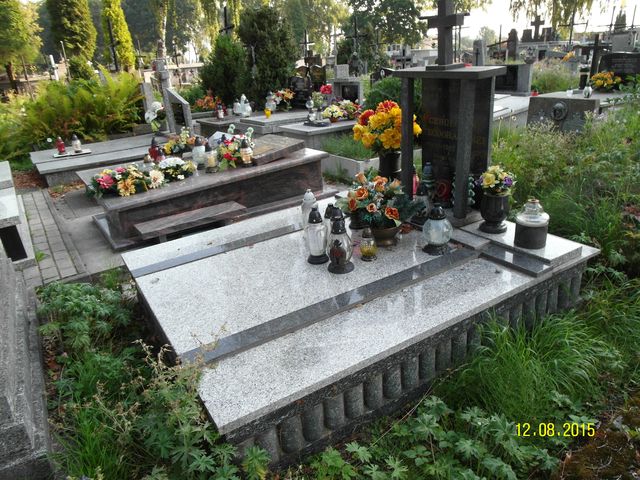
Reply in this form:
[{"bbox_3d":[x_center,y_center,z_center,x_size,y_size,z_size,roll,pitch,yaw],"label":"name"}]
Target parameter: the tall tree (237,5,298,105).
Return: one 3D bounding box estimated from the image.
[{"bbox_3d":[-1.219,-4.107,10.300,1.380,2.450,1.350,-6,22,-4],"label":"tall tree"}]

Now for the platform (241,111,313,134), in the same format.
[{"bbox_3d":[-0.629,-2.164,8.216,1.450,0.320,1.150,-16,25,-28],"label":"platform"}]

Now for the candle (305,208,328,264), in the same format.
[{"bbox_3d":[-0.023,-0.033,2.525,0.130,0.326,0.130,-4,22,0],"label":"candle"}]

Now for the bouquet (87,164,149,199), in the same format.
[{"bbox_3d":[-1.672,-0.492,3.667,0.520,0.190,0.320,-18,26,-30],"label":"bouquet"}]

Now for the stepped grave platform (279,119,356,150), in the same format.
[{"bbox_3d":[0.420,-1.590,6.618,1.887,0.367,0.836,-17,25,-28],"label":"stepped grave platform"}]

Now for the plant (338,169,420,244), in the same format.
[{"bbox_3d":[0.341,-0.198,2.506,0.470,0.380,0.400,-4,23,0],"label":"plant"}]

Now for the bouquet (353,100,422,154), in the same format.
[{"bbox_3d":[0.481,-0.819,3.182,0.490,0.367,0.449,0,23,9],"label":"bouquet"}]

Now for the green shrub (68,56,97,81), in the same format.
[{"bbox_3d":[-6.840,-4.492,12.931,0.867,1.785,0.867,-14,24,-23],"label":"green shrub"}]

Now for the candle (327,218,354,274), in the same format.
[{"bbox_3d":[0.102,0.021,2.262,0.137,0.273,0.137,-3,22,3],"label":"candle"}]

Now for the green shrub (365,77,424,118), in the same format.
[{"bbox_3d":[1.292,-2.390,7.800,1.020,0.900,1.000,0,22,10],"label":"green shrub"}]

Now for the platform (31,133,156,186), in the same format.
[{"bbox_3d":[-3.014,-1.308,6.743,2.250,0.210,1.850,-18,26,-31],"label":"platform"}]

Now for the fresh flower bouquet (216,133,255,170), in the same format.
[{"bbox_3d":[-0.851,-0.892,4.470,0.370,0.350,0.310,-8,22,-9],"label":"fresh flower bouquet"}]

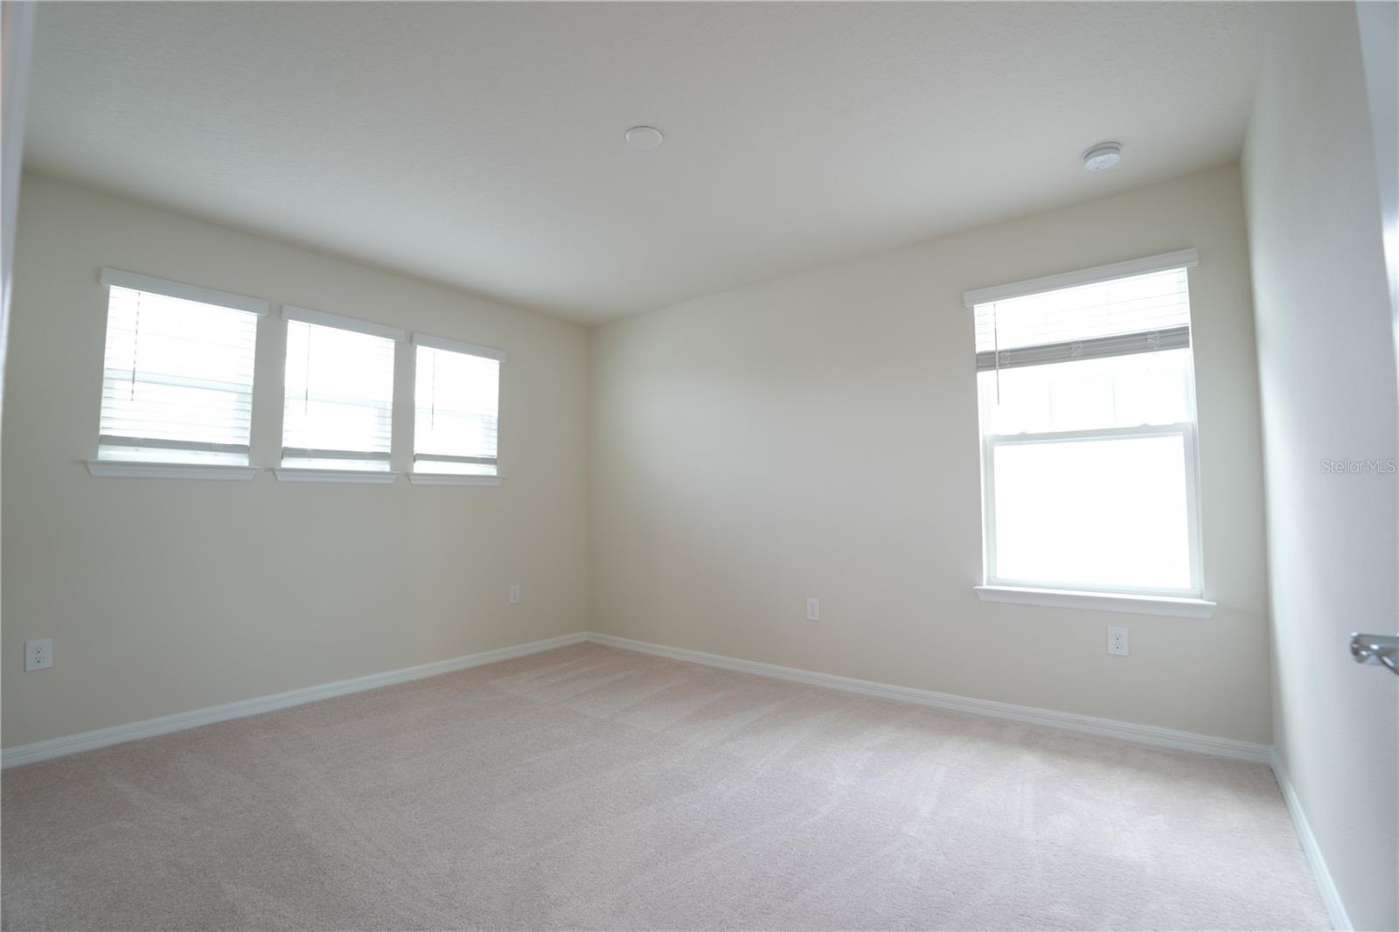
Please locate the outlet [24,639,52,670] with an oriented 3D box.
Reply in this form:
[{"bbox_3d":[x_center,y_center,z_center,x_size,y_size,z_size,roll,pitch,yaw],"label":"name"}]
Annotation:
[{"bbox_3d":[-2.717,0.774,2.396,0.012,0.116,0.073,-4,-5,42],"label":"outlet"}]

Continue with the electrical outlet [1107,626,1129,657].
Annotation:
[{"bbox_3d":[1.840,0.769,2.562,0.074,0.118,0.012,-3,-5,35],"label":"electrical outlet"}]

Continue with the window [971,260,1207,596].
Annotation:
[{"bbox_3d":[1.756,-0.148,2.722,0.820,1.429,0.100,-3,-5,35],"label":"window"}]

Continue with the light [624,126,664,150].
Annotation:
[{"bbox_3d":[-0.211,-1.256,2.233,0.146,0.012,0.146,0,-4,0],"label":"light"}]

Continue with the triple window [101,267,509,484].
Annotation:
[{"bbox_3d":[-2.011,-0.386,3.278,0.100,0.869,1.895,-4,-5,42],"label":"triple window"}]

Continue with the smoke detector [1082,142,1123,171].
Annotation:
[{"bbox_3d":[1.621,-1.242,2.345,0.135,0.045,0.135,-3,-5,35],"label":"smoke detector"}]

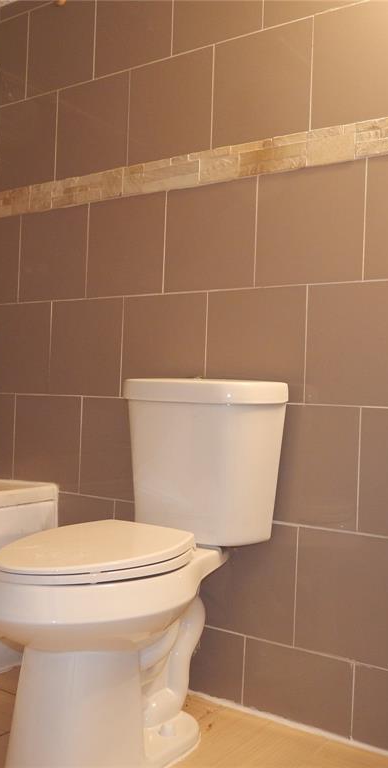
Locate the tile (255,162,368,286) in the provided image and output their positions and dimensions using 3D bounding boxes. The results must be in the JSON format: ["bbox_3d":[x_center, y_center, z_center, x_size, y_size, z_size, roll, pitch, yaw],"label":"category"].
[{"bbox_3d":[0.295,-0.399,1.877,0.299,0.294,0.010,1,-2,34],"label":"tile"}]

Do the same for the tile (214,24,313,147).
[{"bbox_3d":[0.181,-0.796,1.983,0.300,0.296,0.010,1,-1,34],"label":"tile"}]

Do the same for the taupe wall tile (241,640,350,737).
[{"bbox_3d":[0.259,0.755,1.861,0.300,0.177,0.010,1,-1,34],"label":"taupe wall tile"}]

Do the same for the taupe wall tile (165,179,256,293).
[{"bbox_3d":[0.045,-0.405,2.059,0.300,0.297,0.012,1,-1,35],"label":"taupe wall tile"}]

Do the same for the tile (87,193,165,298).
[{"bbox_3d":[-0.203,-0.409,2.219,0.299,0.294,0.010,1,-2,34],"label":"tile"}]

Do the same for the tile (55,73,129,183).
[{"bbox_3d":[-0.318,-0.806,2.326,0.300,0.295,0.012,1,-1,35],"label":"tile"}]

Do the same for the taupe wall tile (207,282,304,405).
[{"bbox_3d":[0.159,-0.102,1.957,0.299,0.299,0.010,1,-2,34],"label":"taupe wall tile"}]

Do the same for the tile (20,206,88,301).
[{"bbox_3d":[-0.453,-0.413,2.389,0.299,0.294,0.010,1,-2,34],"label":"tile"}]

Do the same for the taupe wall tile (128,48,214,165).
[{"bbox_3d":[-0.069,-0.801,2.155,0.300,0.296,0.010,1,-1,34],"label":"taupe wall tile"}]

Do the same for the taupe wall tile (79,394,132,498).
[{"bbox_3d":[-0.224,0.193,2.206,0.299,0.300,0.010,1,-2,34],"label":"taupe wall tile"}]

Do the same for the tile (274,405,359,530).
[{"bbox_3d":[0.277,0.205,1.873,0.300,0.302,0.012,1,-1,35],"label":"tile"}]

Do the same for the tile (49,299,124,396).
[{"bbox_3d":[-0.336,-0.112,2.308,0.300,0.300,0.010,1,-1,34],"label":"tile"}]

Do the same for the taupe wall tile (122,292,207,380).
[{"bbox_3d":[-0.090,-0.107,2.128,0.299,0.299,0.010,1,-2,34],"label":"taupe wall tile"}]

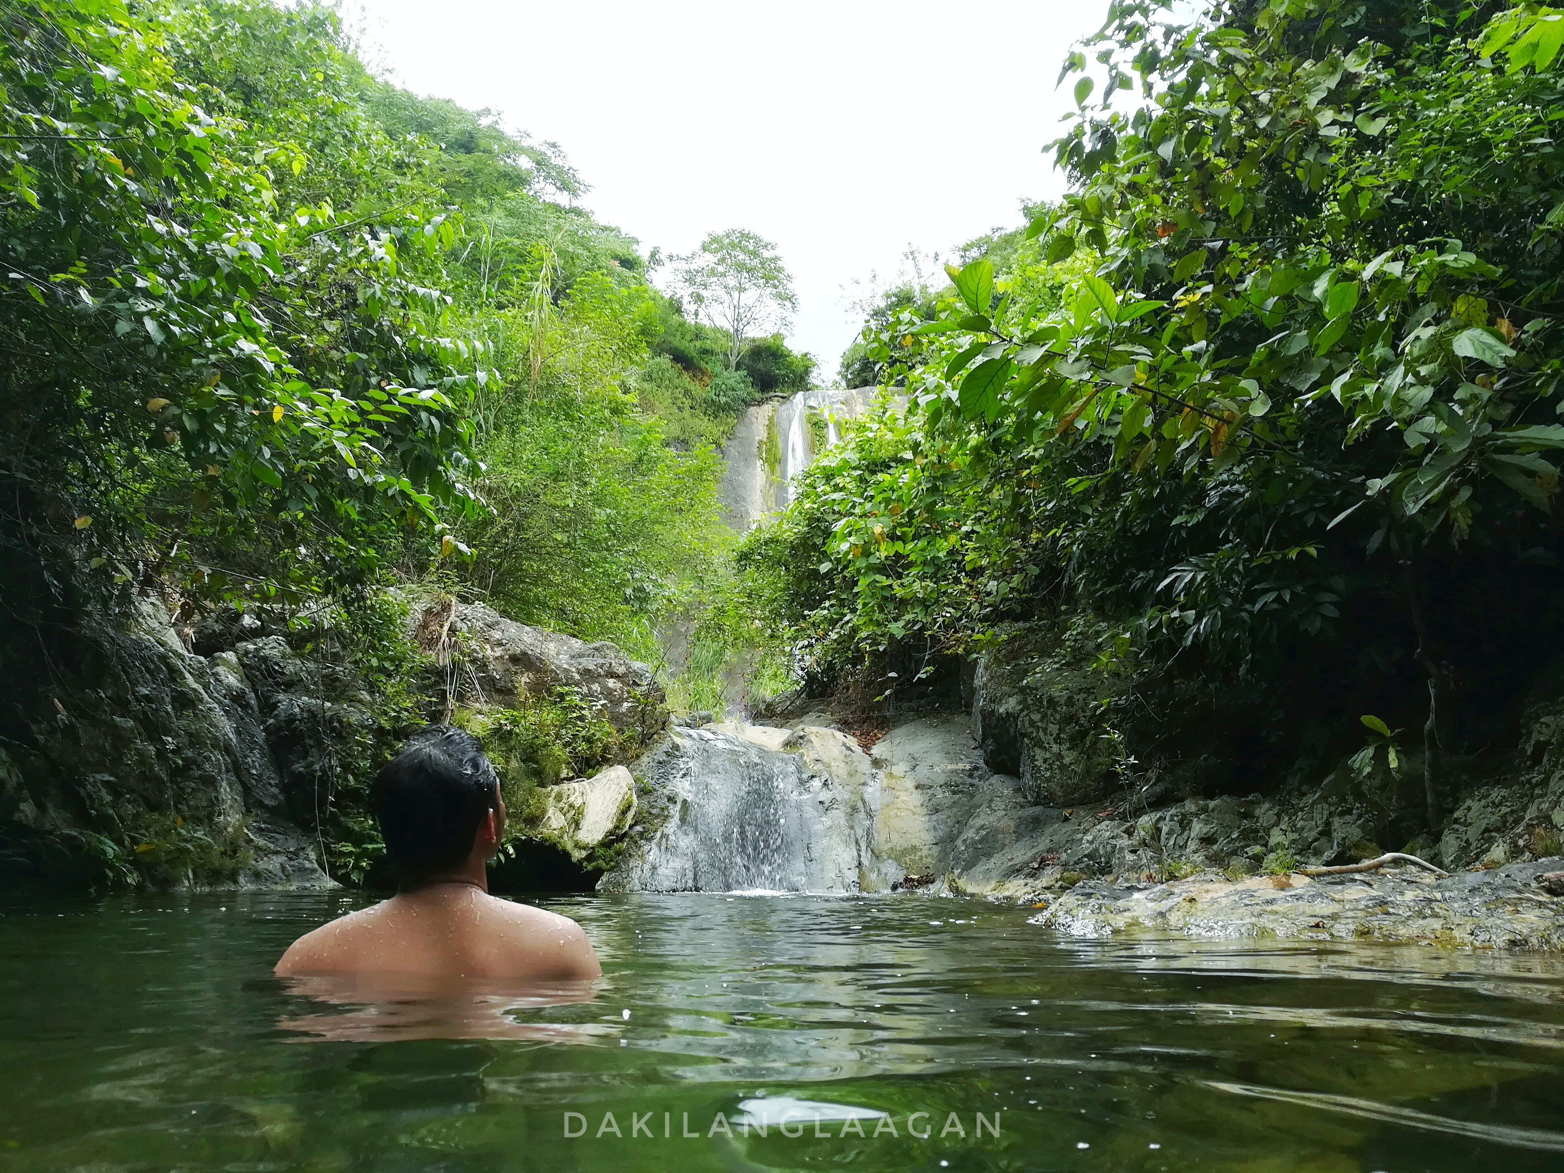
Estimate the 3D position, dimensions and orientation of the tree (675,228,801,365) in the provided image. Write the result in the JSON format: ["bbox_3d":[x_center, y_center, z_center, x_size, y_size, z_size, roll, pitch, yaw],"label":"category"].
[{"bbox_3d":[-1.640,-10.150,41.400,4.400,5.300,4.200,0,-13,0],"label":"tree"}]

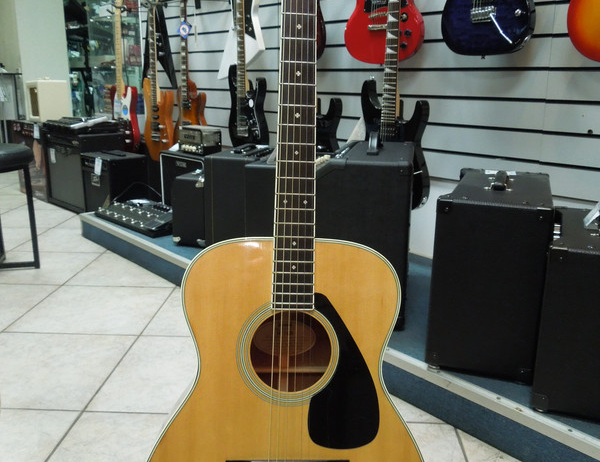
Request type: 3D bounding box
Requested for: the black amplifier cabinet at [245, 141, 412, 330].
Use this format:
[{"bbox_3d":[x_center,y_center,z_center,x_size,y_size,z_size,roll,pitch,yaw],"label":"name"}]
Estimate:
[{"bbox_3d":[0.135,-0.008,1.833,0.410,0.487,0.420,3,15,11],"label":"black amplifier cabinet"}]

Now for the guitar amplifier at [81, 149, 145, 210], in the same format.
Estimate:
[{"bbox_3d":[-1.123,-0.282,3.522,0.238,0.358,0.362,-14,21,-42],"label":"guitar amplifier"}]

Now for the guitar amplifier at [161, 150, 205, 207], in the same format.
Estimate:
[{"bbox_3d":[-0.481,-0.209,2.848,0.220,0.346,0.366,-14,21,-43],"label":"guitar amplifier"}]

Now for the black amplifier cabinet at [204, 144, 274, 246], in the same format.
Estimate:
[{"bbox_3d":[-0.229,-0.139,2.494,0.235,0.395,0.410,3,15,9],"label":"black amplifier cabinet"}]

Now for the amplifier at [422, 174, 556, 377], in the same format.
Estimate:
[{"bbox_3d":[0.525,0.090,1.573,0.254,0.434,0.507,6,16,20],"label":"amplifier"}]

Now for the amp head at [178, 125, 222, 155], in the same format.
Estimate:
[{"bbox_3d":[-0.485,-0.452,2.867,0.125,0.117,0.210,-12,19,-39],"label":"amp head"}]

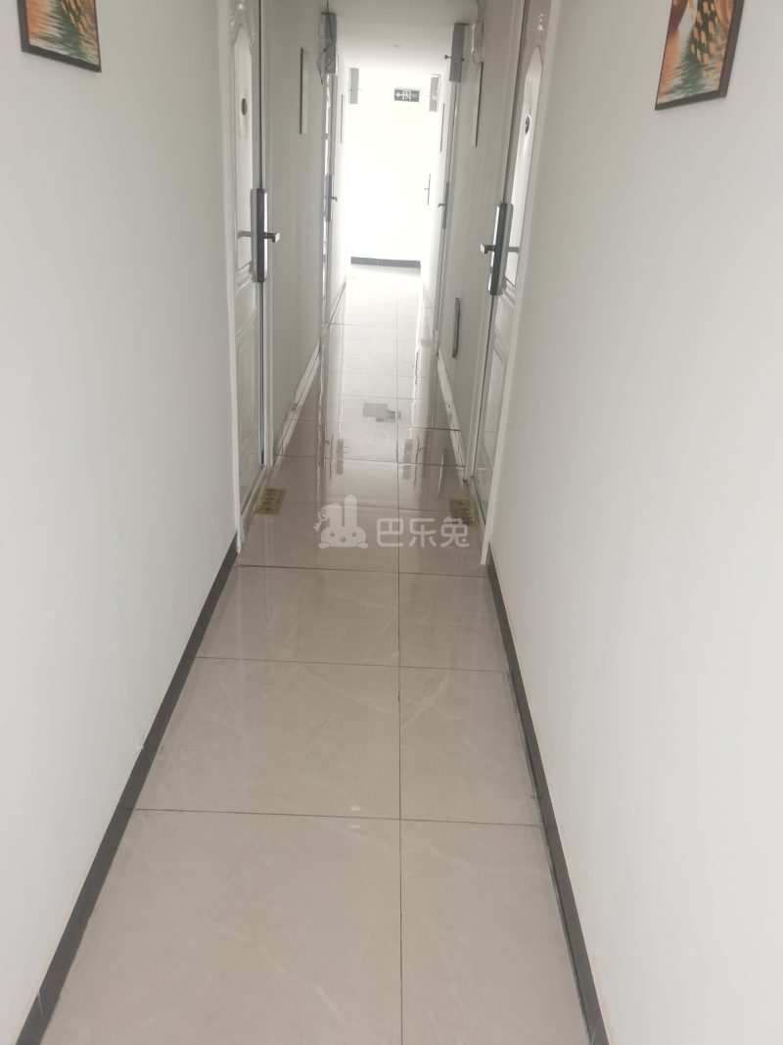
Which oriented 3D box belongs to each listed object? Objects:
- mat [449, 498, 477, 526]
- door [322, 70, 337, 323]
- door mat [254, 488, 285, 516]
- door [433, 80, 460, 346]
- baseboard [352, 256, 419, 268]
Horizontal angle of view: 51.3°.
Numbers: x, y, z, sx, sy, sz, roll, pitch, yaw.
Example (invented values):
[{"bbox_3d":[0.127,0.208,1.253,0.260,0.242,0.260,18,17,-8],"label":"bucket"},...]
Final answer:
[{"bbox_3d":[0.310,-0.044,3.483,0.103,0.008,0.297,3,24,-1],"label":"mat"},{"bbox_3d":[-0.535,-2.534,6.428,0.070,2.090,0.930,3,24,-1],"label":"door"},{"bbox_3d":[-0.518,-0.095,3.499,0.105,0.010,0.290,3,24,-1],"label":"door mat"},{"bbox_3d":[0.469,-2.481,6.445,0.070,2.090,0.930,3,24,-1],"label":"door"},{"bbox_3d":[-0.066,-3.656,11.487,0.990,0.090,0.020,3,24,-1],"label":"baseboard"}]

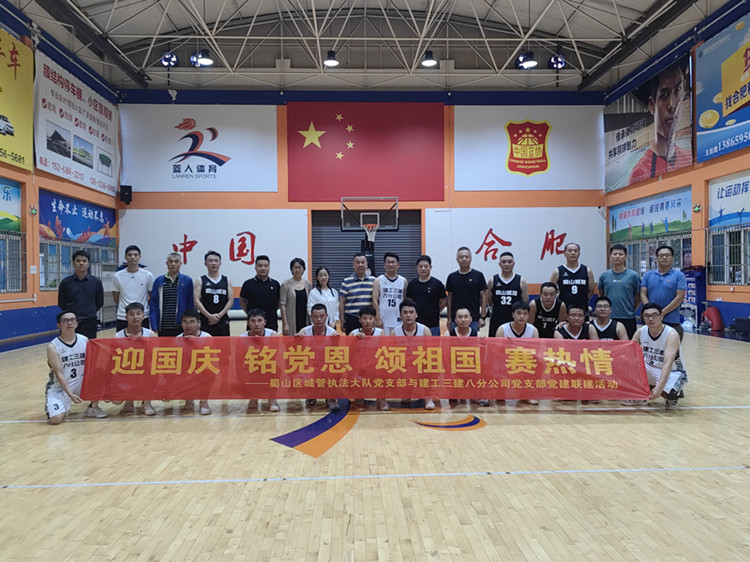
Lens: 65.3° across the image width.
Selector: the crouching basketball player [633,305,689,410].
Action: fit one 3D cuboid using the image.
[{"bbox_3d":[3.141,0.787,6.428,0.600,1.102,0.620,0,0,22],"label":"crouching basketball player"}]

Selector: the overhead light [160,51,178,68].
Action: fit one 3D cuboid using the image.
[{"bbox_3d":[-7.302,-7.871,20.800,0.600,0.600,0.400,-1,0,-3],"label":"overhead light"}]

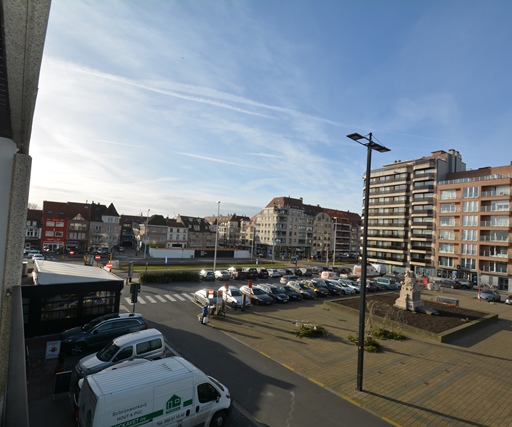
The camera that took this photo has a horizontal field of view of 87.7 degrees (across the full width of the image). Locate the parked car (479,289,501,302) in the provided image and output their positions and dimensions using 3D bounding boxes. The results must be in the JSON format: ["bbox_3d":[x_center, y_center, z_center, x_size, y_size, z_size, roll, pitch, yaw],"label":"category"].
[{"bbox_3d":[32.502,11.386,37.072,4.200,1.420,1.770,6,-4,-36],"label":"parked car"}]

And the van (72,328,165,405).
[{"bbox_3d":[-7.051,7.498,14.091,4.120,1.800,1.740,6,-4,-43],"label":"van"}]

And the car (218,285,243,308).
[{"bbox_3d":[-2.255,9.056,28.722,1.770,1.470,4.200,5,-4,-33],"label":"car"}]

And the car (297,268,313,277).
[{"bbox_3d":[8.789,11.148,50.912,1.800,1.500,4.250,6,-4,-33],"label":"car"}]

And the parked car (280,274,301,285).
[{"bbox_3d":[6.280,11.058,44.552,4.400,1.550,1.780,6,-4,-35],"label":"parked car"}]

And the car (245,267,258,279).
[{"bbox_3d":[-1.623,10.838,48.867,1.800,1.650,4.300,6,-4,-35],"label":"car"}]

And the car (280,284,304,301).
[{"bbox_3d":[3.974,9.720,33.129,1.780,1.450,4.350,6,-5,-34],"label":"car"}]

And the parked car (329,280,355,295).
[{"bbox_3d":[11.912,10.493,38.089,1.780,1.480,4.300,6,-5,-34],"label":"parked car"}]

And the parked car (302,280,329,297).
[{"bbox_3d":[8.380,10.738,38.421,1.740,1.500,4.000,6,-4,-35],"label":"parked car"}]

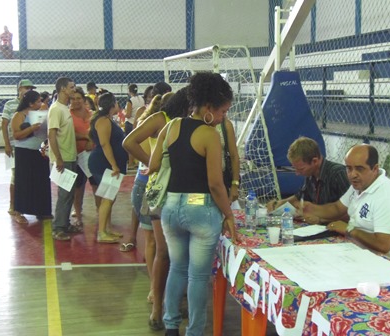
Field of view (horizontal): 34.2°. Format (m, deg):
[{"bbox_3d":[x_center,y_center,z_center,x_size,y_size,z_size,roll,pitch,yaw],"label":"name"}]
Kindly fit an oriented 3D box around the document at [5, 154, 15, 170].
[{"bbox_3d":[-2.313,-0.064,8.149,0.240,0.210,0.020,0,7,6],"label":"document"}]

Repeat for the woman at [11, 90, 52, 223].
[{"bbox_3d":[-2.010,-0.139,7.712,0.450,1.580,0.480,0,7,3],"label":"woman"}]

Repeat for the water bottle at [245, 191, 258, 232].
[{"bbox_3d":[0.328,0.260,3.675,0.066,0.215,0.066,0,7,0],"label":"water bottle"}]

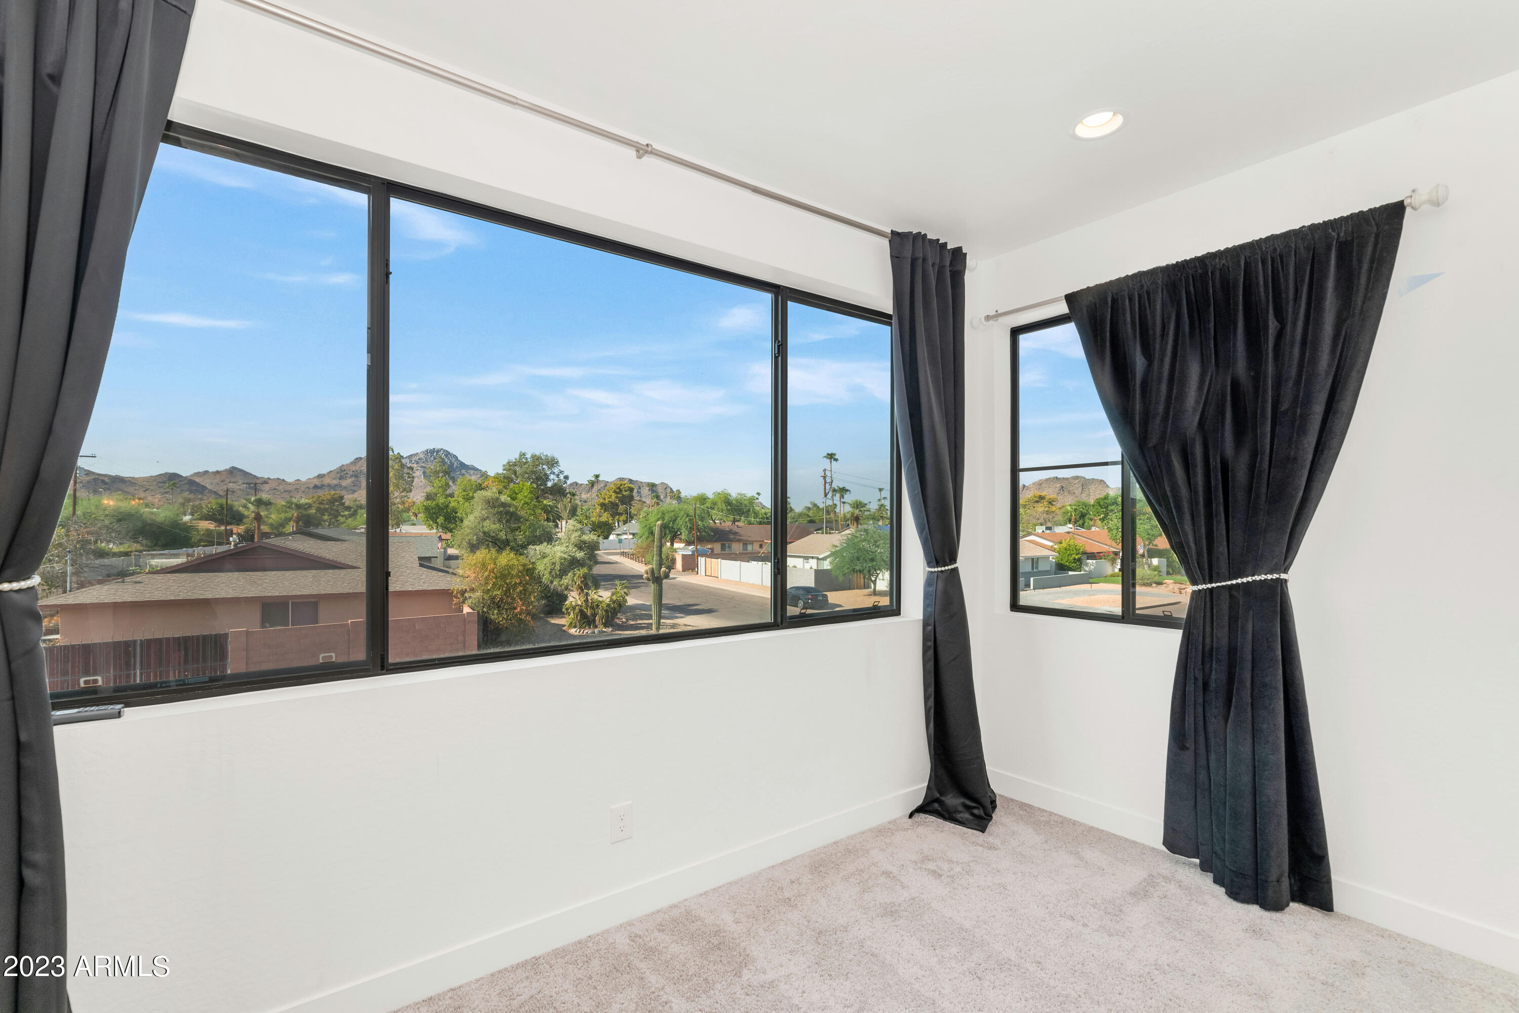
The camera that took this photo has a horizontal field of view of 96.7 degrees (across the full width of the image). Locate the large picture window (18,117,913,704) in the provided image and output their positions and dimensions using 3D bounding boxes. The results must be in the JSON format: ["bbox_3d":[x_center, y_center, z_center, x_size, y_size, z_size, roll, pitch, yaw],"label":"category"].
[{"bbox_3d":[-0.485,-0.206,2.272,2.800,1.370,0.080,1,-2,-37],"label":"large picture window"}]

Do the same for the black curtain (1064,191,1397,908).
[{"bbox_3d":[1.555,0.205,2.317,0.150,2.165,1.015,1,-2,-37],"label":"black curtain"}]

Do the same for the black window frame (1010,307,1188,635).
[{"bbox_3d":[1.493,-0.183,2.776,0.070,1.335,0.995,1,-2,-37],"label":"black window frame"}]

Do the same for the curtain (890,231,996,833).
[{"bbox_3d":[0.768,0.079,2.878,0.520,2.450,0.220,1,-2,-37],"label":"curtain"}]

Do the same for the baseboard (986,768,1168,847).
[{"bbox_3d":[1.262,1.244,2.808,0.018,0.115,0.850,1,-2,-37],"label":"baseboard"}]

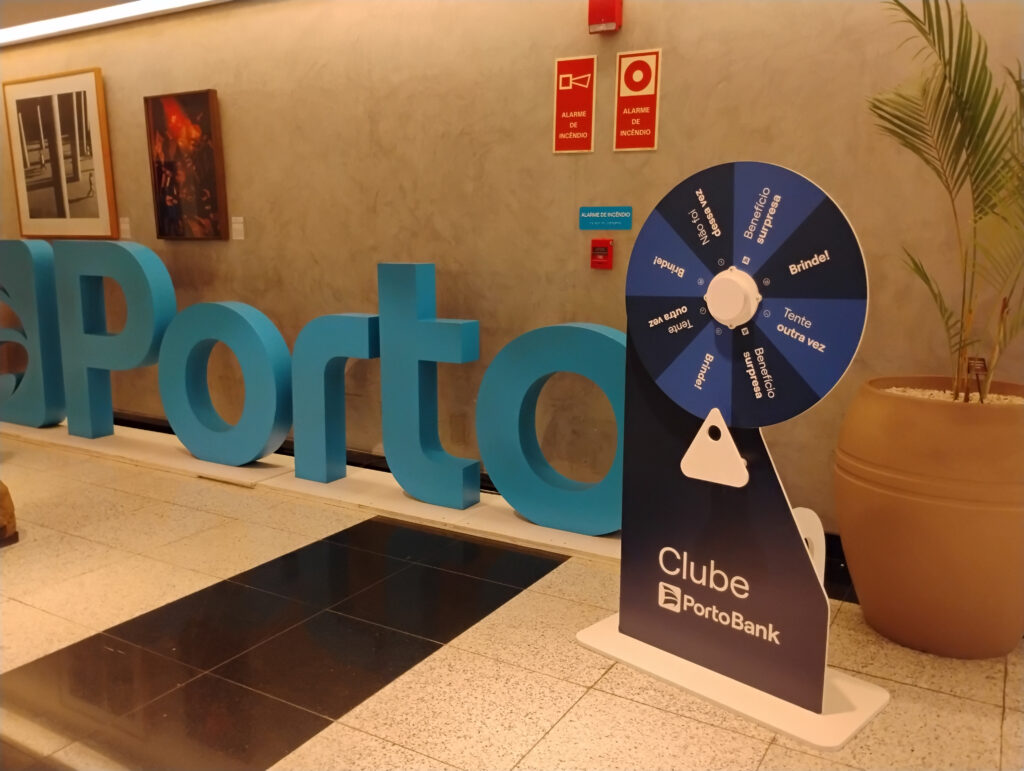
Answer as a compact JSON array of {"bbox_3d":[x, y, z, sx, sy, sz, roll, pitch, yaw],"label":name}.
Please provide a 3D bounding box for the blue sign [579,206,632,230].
[{"bbox_3d":[0.411,-0.734,3.652,0.249,0.099,0.008,6,11,30],"label":"blue sign"}]

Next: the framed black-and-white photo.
[{"bbox_3d":[-3.035,-1.520,5.567,1.040,1.050,0.036,6,11,30],"label":"framed black-and-white photo"}]

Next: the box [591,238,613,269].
[{"bbox_3d":[0.400,-0.580,3.659,0.080,0.126,0.050,6,11,30],"label":"box"}]

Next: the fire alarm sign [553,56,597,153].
[{"bbox_3d":[0.276,-1.234,3.653,0.201,0.404,0.008,6,11,30],"label":"fire alarm sign"}]

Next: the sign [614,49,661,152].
[{"bbox_3d":[0.529,-1.202,3.507,0.196,0.405,0.008,6,11,30],"label":"sign"}]

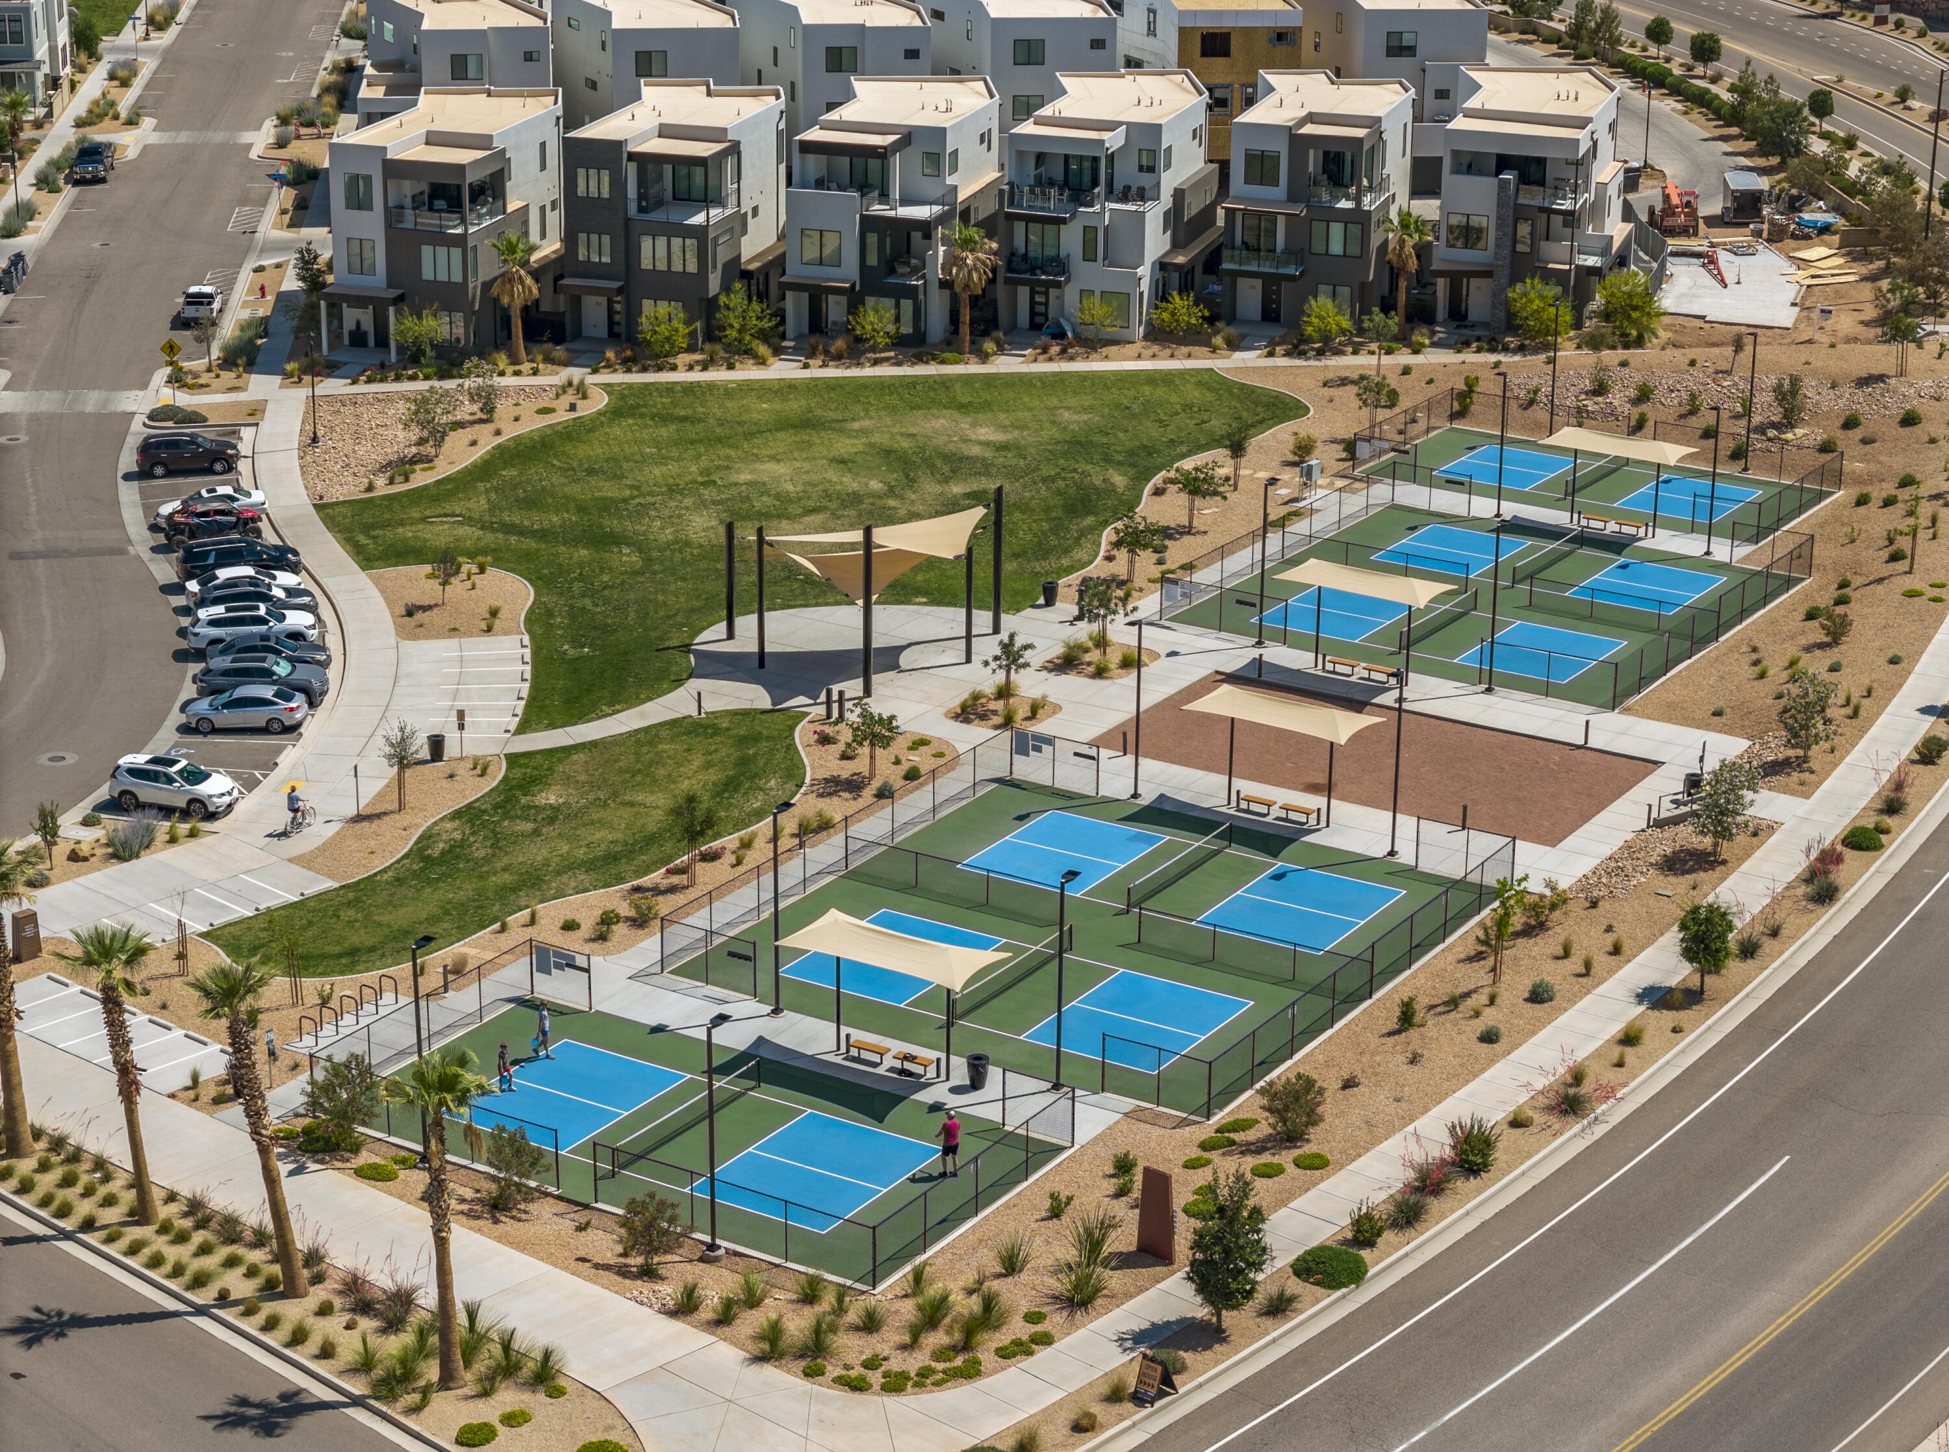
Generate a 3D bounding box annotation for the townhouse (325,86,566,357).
[{"bbox_3d":[-26.810,-26.350,205.504,9.070,10.800,17.600,5,20,13],"label":"townhouse"}]

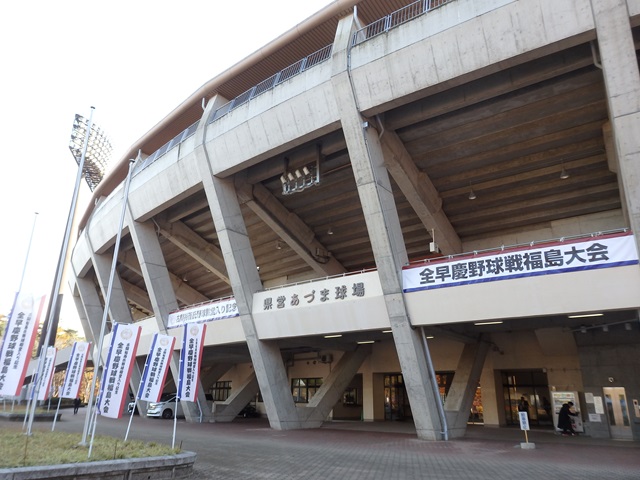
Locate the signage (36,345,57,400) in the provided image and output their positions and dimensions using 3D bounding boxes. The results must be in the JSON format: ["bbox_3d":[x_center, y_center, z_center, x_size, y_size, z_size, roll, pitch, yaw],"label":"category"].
[{"bbox_3d":[-9.893,4.779,16.573,0.550,1.795,0.060,2,-19,-1],"label":"signage"}]

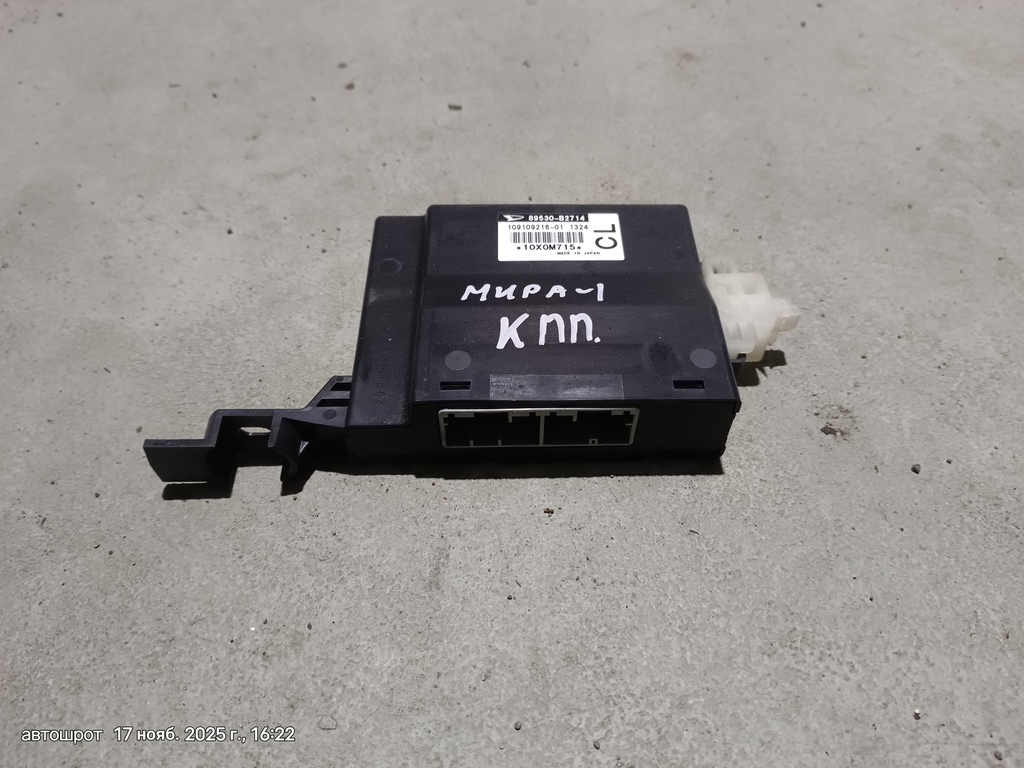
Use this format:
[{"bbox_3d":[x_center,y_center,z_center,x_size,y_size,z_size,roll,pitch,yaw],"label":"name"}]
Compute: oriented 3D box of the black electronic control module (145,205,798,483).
[{"bbox_3d":[-0.004,-0.022,0.299,0.245,0.034,0.122,0,50,-2],"label":"black electronic control module"}]

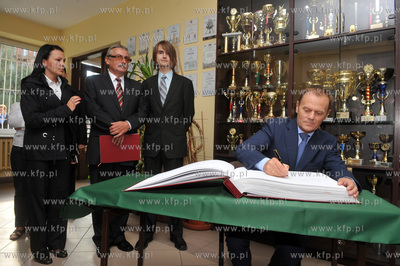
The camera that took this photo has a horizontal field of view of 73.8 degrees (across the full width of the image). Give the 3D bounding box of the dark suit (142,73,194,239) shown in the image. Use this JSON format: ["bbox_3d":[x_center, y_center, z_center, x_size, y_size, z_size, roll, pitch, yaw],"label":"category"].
[{"bbox_3d":[-0.280,0.200,2.370,0.460,1.470,0.310,1,0,0],"label":"dark suit"}]

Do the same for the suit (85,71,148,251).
[{"bbox_3d":[-0.720,0.225,2.280,0.540,1.480,0.370,1,1,-28],"label":"suit"}]

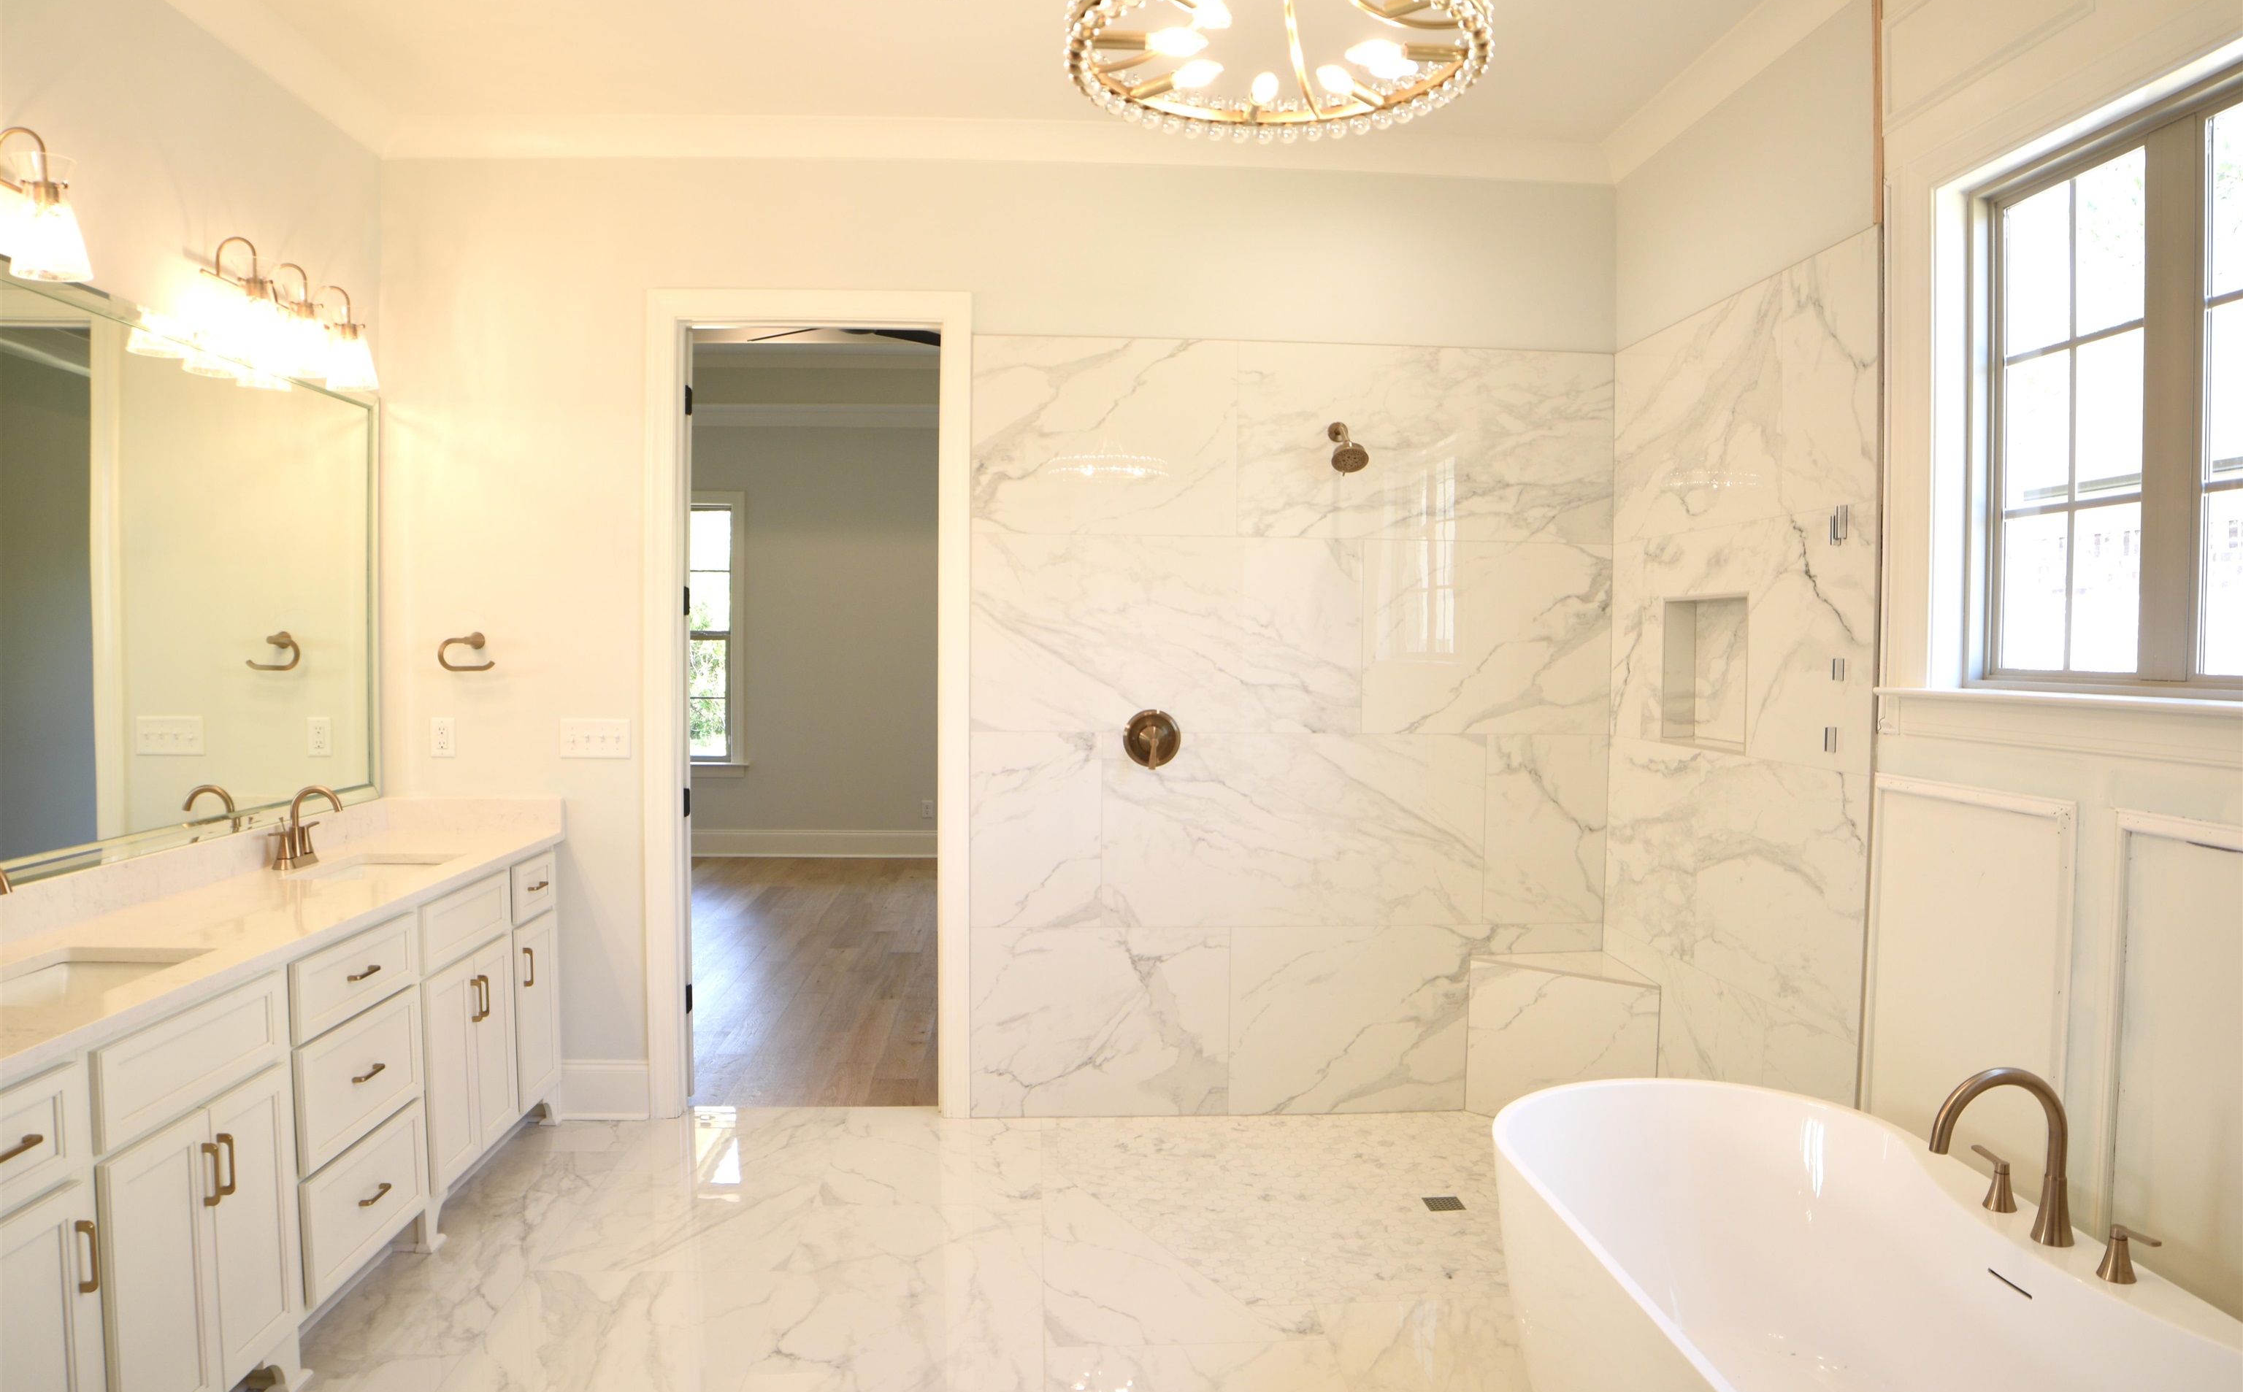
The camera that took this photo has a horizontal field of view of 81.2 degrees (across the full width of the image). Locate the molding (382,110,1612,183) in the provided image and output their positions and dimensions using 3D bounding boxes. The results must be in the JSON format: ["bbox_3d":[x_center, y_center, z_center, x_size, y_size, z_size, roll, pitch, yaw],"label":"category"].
[{"bbox_3d":[-0.325,-1.669,3.971,3.783,0.100,0.080,0,2,-3],"label":"molding"}]

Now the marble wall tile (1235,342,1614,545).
[{"bbox_3d":[0.959,-0.792,4.112,1.195,0.610,0.012,0,2,-3],"label":"marble wall tile"}]

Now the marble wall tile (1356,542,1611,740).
[{"bbox_3d":[1.157,-0.182,4.141,0.795,0.610,0.012,0,2,-3],"label":"marble wall tile"}]

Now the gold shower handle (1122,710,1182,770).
[{"bbox_3d":[0.099,0.137,4.054,0.178,0.184,0.075,0,2,-3],"label":"gold shower handle"}]

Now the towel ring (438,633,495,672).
[{"bbox_3d":[-1.968,-0.131,3.946,0.165,0.119,0.070,0,2,-3],"label":"towel ring"}]

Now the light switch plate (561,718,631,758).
[{"bbox_3d":[-1.570,0.130,3.907,0.203,0.118,0.015,0,2,-4],"label":"light switch plate"}]

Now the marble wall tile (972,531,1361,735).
[{"bbox_3d":[0.144,-0.187,4.018,1.206,0.601,0.010,0,2,-4],"label":"marble wall tile"}]

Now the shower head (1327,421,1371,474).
[{"bbox_3d":[0.675,-0.747,3.927,0.114,0.176,0.200,0,2,-4],"label":"shower head"}]

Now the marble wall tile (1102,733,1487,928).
[{"bbox_3d":[0.541,0.417,4.066,1.200,0.600,0.010,0,2,-4],"label":"marble wall tile"}]

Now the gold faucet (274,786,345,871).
[{"bbox_3d":[-2.021,0.325,3.276,0.160,0.198,0.210,0,2,-4],"label":"gold faucet"}]

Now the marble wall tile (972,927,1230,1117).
[{"bbox_3d":[-0.063,1.009,4.048,0.800,0.589,0.010,0,2,-4],"label":"marble wall tile"}]

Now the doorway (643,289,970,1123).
[{"bbox_3d":[-0.939,0.041,4.007,0.961,2.507,0.150,0,2,-4],"label":"doorway"}]

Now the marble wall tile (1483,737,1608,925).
[{"bbox_3d":[1.353,0.428,4.171,0.394,0.609,0.012,0,2,-3],"label":"marble wall tile"}]

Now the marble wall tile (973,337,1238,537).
[{"bbox_3d":[-0.047,-0.787,3.984,0.811,0.597,0.010,0,2,-4],"label":"marble wall tile"}]

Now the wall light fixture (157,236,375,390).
[{"bbox_3d":[-2.022,-0.924,3.180,0.195,0.265,0.540,0,2,-4],"label":"wall light fixture"}]

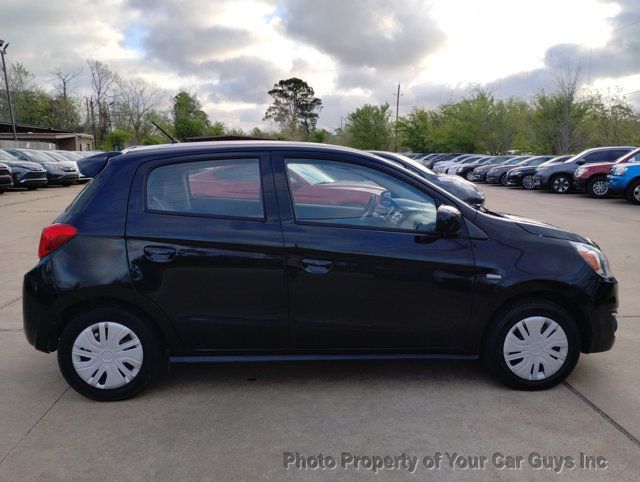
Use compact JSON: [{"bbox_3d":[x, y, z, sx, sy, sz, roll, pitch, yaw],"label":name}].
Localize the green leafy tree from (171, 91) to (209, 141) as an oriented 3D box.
[{"bbox_3d":[-15.605,-13.700,63.626,4.764,9.225,4.764,0,9,0],"label":"green leafy tree"}]

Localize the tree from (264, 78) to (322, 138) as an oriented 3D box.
[{"bbox_3d":[-4.961,-22.468,97.659,11.186,15.693,11.186,0,9,0],"label":"tree"}]

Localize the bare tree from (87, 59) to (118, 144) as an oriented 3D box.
[{"bbox_3d":[-27.363,-16.308,66.241,4.197,13.430,4.197,0,9,0],"label":"bare tree"}]

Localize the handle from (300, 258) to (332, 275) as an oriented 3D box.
[{"bbox_3d":[-0.014,0.140,2.846,0.170,0.090,0.050,0,9,-3],"label":"handle"}]

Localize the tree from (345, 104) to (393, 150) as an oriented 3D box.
[{"bbox_3d":[5.546,-11.908,58.852,5.786,7.404,5.786,0,9,0],"label":"tree"}]

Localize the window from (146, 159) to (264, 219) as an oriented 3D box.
[{"bbox_3d":[-0.627,-0.290,2.857,0.646,0.356,0.040,0,-13,-3],"label":"window"}]

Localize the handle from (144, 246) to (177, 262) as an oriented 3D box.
[{"bbox_3d":[-0.857,0.072,2.785,0.173,0.090,0.050,0,9,-3],"label":"handle"}]

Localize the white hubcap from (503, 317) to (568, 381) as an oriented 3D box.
[{"bbox_3d":[1.265,0.627,3.053,0.391,0.391,0.055,0,9,-3],"label":"white hubcap"}]

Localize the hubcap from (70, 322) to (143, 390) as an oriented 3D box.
[{"bbox_3d":[-1.181,0.639,2.908,0.391,0.391,0.055,0,9,-3],"label":"hubcap"}]

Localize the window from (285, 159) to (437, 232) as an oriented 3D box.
[{"bbox_3d":[0.233,-0.258,2.900,0.861,0.439,0.040,0,-13,-3],"label":"window"}]

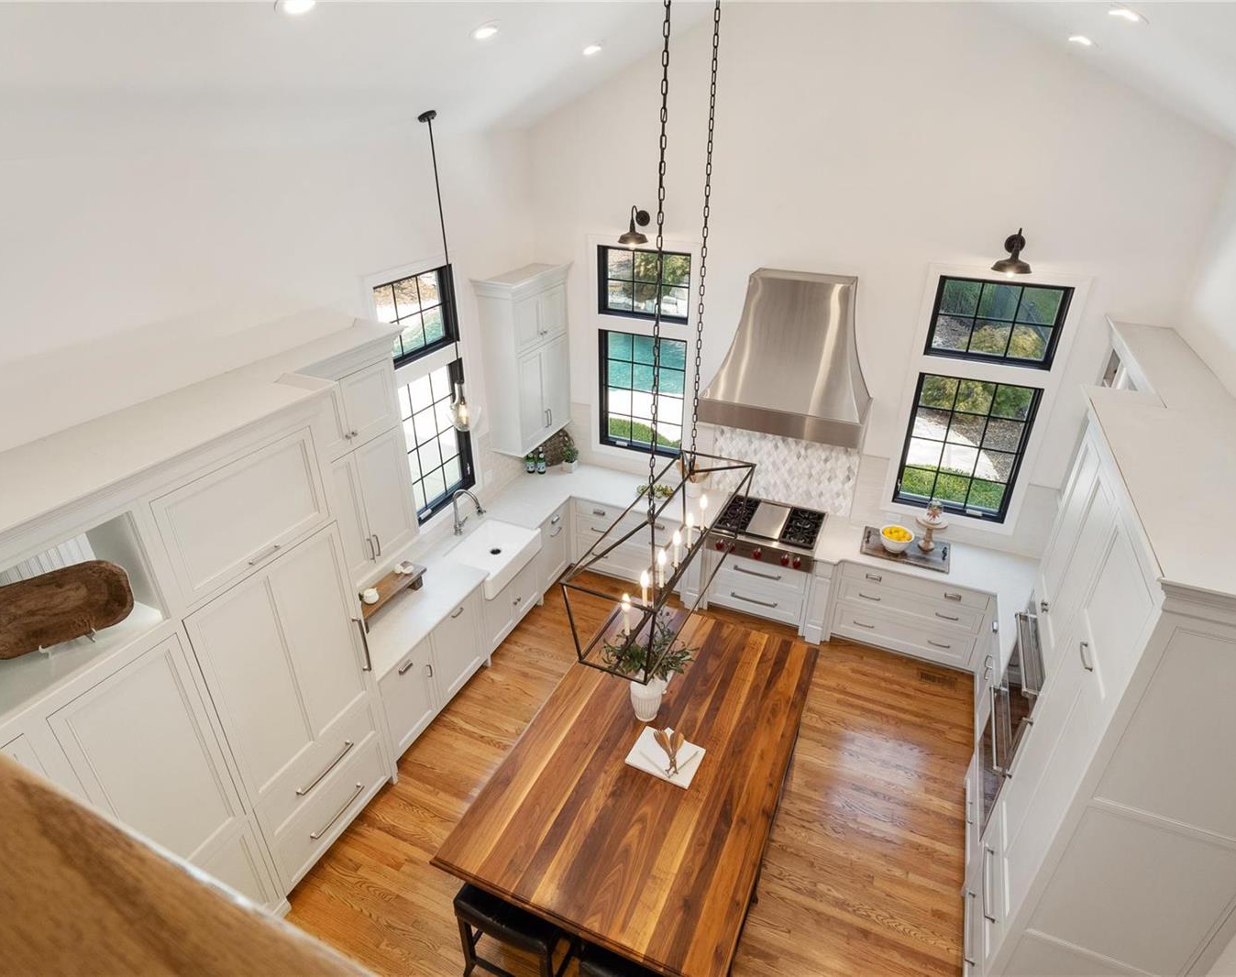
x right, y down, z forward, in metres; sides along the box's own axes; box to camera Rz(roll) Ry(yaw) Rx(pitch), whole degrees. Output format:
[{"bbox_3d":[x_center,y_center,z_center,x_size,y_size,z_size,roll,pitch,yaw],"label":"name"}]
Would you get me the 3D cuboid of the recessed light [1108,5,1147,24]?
[{"bbox_3d":[2.185,-2.038,2.785,0.180,0.040,0.180,34,36,6],"label":"recessed light"}]

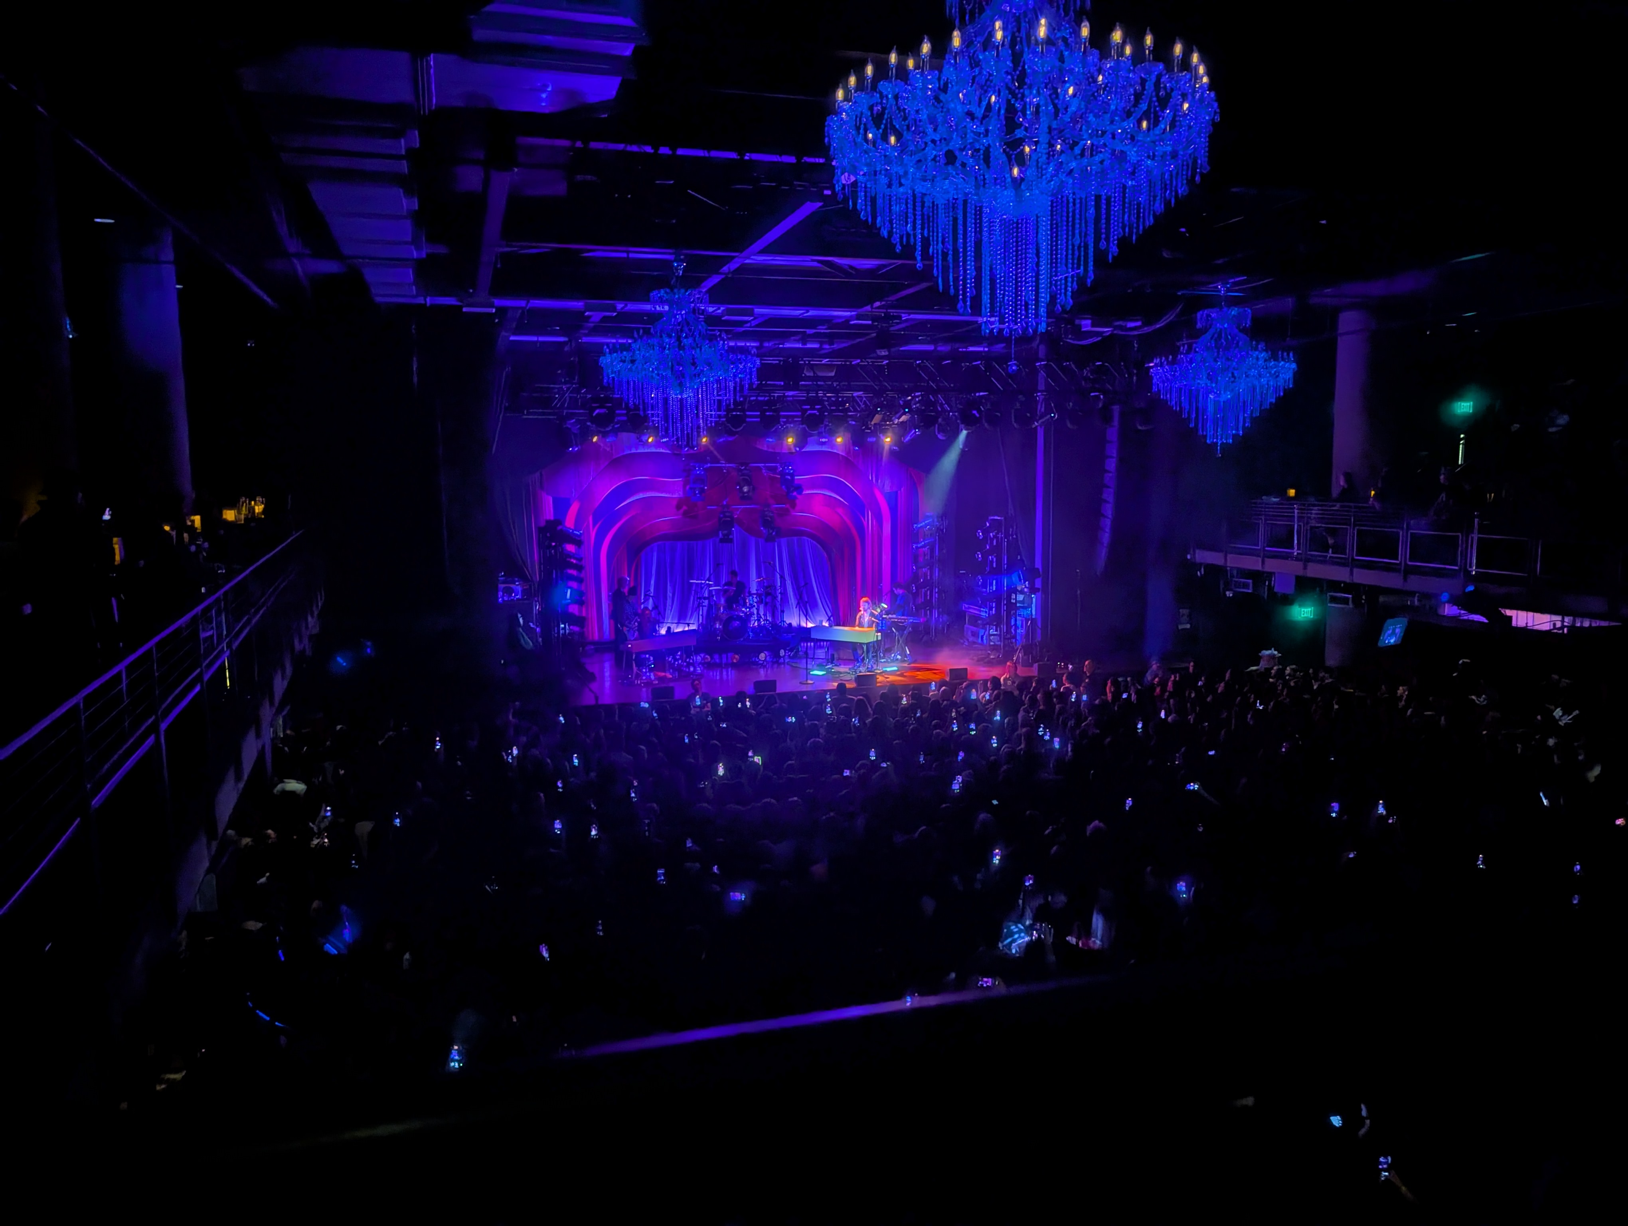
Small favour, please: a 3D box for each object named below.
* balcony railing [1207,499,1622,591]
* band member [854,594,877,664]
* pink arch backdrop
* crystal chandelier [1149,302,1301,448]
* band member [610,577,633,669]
[{"bbox_3d":[9.446,-1.281,19.207,0.150,1.150,9.600,-2,7,-15],"label":"balcony railing"},{"bbox_3d":[0.924,0.404,21.886,0.520,1.330,0.650,-2,7,-15],"label":"band member"},{"bbox_3d":[-1.732,-1.755,26.302,9.200,4.600,1.000,-2,7,-15],"label":"pink arch backdrop"},{"bbox_3d":[6.201,-3.544,17.117,2.100,2.150,2.100,-2,7,-15],"label":"crystal chandelier"},{"bbox_3d":[-3.756,0.205,21.890,0.450,1.800,0.520,4,8,34],"label":"band member"}]

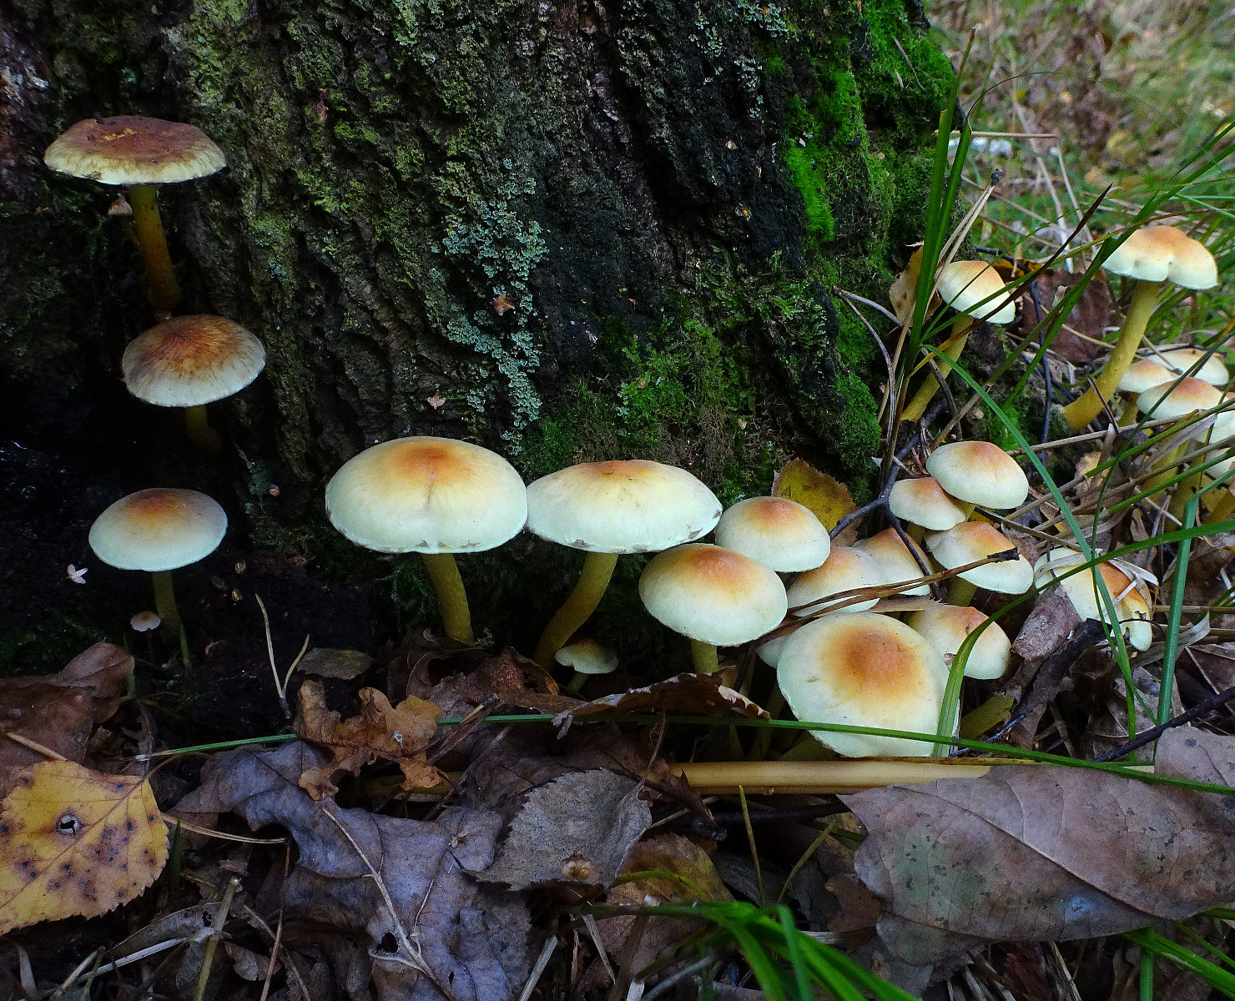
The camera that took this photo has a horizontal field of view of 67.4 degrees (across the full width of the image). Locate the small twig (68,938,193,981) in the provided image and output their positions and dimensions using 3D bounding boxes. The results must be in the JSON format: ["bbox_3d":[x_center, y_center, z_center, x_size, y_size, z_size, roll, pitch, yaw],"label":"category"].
[{"bbox_3d":[-0.111,0.106,0.213,0.025,0.002,0.002,-12,32,-20],"label":"small twig"}]

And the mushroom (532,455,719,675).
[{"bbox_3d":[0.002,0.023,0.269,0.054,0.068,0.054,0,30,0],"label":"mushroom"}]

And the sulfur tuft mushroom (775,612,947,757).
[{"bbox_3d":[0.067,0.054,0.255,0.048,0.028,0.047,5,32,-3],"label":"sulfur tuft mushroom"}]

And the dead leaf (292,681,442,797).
[{"bbox_3d":[-0.071,0.069,0.265,0.042,0.014,0.034,0,41,0],"label":"dead leaf"}]

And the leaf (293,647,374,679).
[{"bbox_3d":[-0.087,0.050,0.286,0.023,0.006,0.014,-3,40,-10],"label":"leaf"}]

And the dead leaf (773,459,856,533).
[{"bbox_3d":[0.071,0.002,0.336,0.033,0.034,0.009,0,12,0],"label":"dead leaf"}]

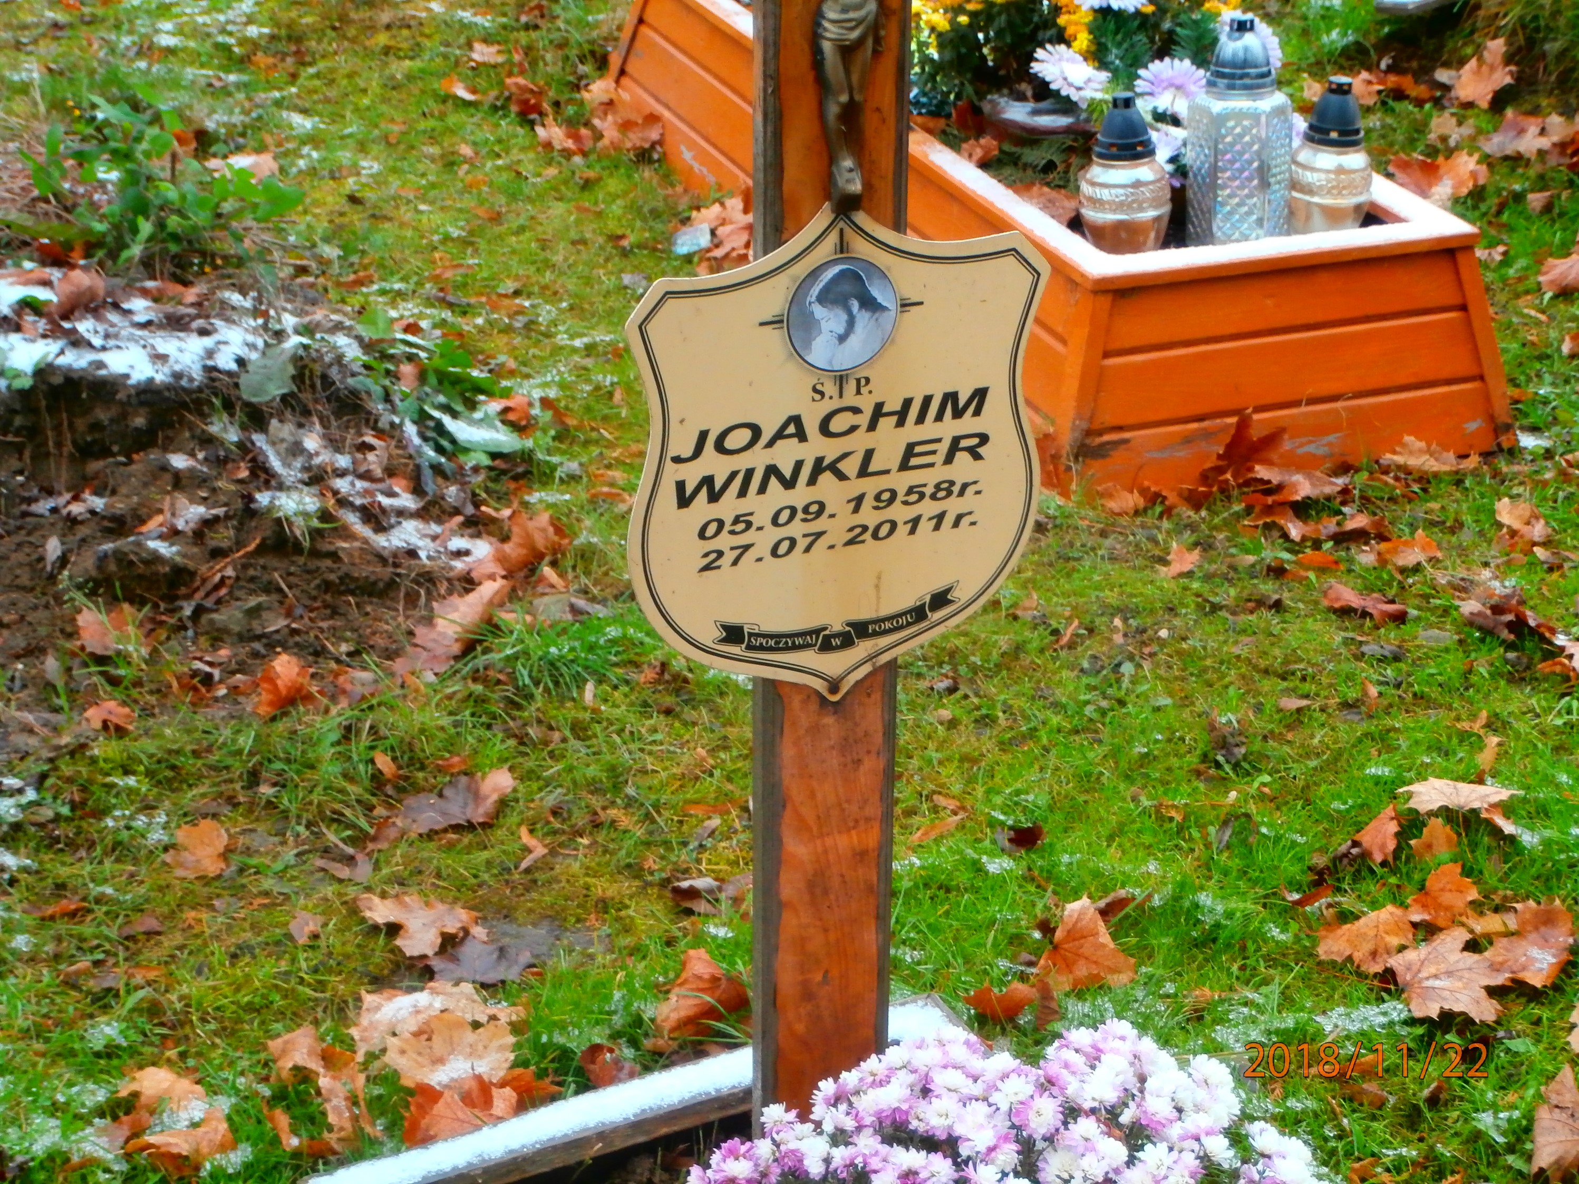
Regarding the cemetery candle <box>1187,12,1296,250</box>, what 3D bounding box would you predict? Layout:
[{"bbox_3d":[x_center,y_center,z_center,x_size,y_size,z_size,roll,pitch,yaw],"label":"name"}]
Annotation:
[{"bbox_3d":[0.542,-0.551,3.720,0.125,0.275,0.114,4,25,8],"label":"cemetery candle"}]

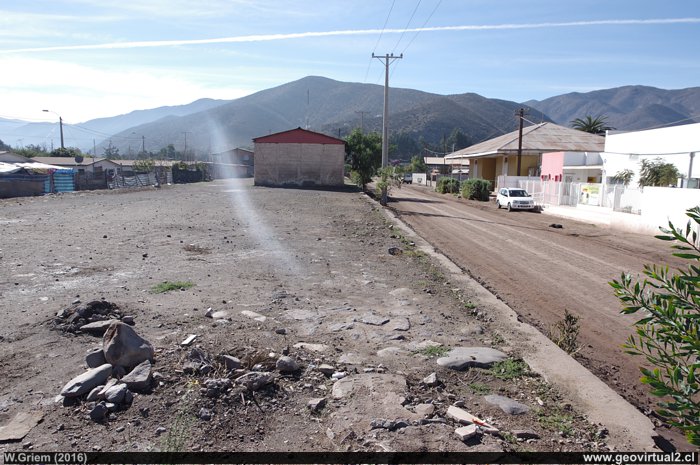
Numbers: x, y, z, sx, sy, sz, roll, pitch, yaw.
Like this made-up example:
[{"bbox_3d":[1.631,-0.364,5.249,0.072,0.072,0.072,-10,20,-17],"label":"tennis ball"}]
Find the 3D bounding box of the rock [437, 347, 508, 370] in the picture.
[{"bbox_3d":[1.056,1.097,4.075,0.610,0.100,0.360,1,7,-2],"label":"rock"}]

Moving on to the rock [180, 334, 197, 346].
[{"bbox_3d":[-1.825,1.227,5.286,0.094,0.045,0.209,7,11,39],"label":"rock"}]

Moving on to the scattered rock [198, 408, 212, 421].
[{"bbox_3d":[-1.030,1.298,3.324,0.079,0.061,0.069,1,7,0],"label":"scattered rock"}]

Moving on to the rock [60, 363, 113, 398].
[{"bbox_3d":[-2.267,1.280,4.030,0.200,0.200,0.430,7,11,41],"label":"rock"}]

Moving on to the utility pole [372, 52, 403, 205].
[{"bbox_3d":[2.426,-6.710,31.774,2.050,10.550,0.400,1,7,-2],"label":"utility pole"}]

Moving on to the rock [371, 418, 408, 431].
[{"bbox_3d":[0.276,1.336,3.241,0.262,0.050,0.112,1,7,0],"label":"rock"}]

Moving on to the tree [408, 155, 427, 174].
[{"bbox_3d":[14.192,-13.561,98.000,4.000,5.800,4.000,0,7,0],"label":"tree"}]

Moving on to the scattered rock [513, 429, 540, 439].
[{"bbox_3d":[1.118,1.274,2.955,0.165,0.040,0.080,1,7,-2],"label":"scattered rock"}]

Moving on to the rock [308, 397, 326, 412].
[{"bbox_3d":[-0.226,1.199,3.251,0.120,0.075,0.100,1,7,-2],"label":"rock"}]

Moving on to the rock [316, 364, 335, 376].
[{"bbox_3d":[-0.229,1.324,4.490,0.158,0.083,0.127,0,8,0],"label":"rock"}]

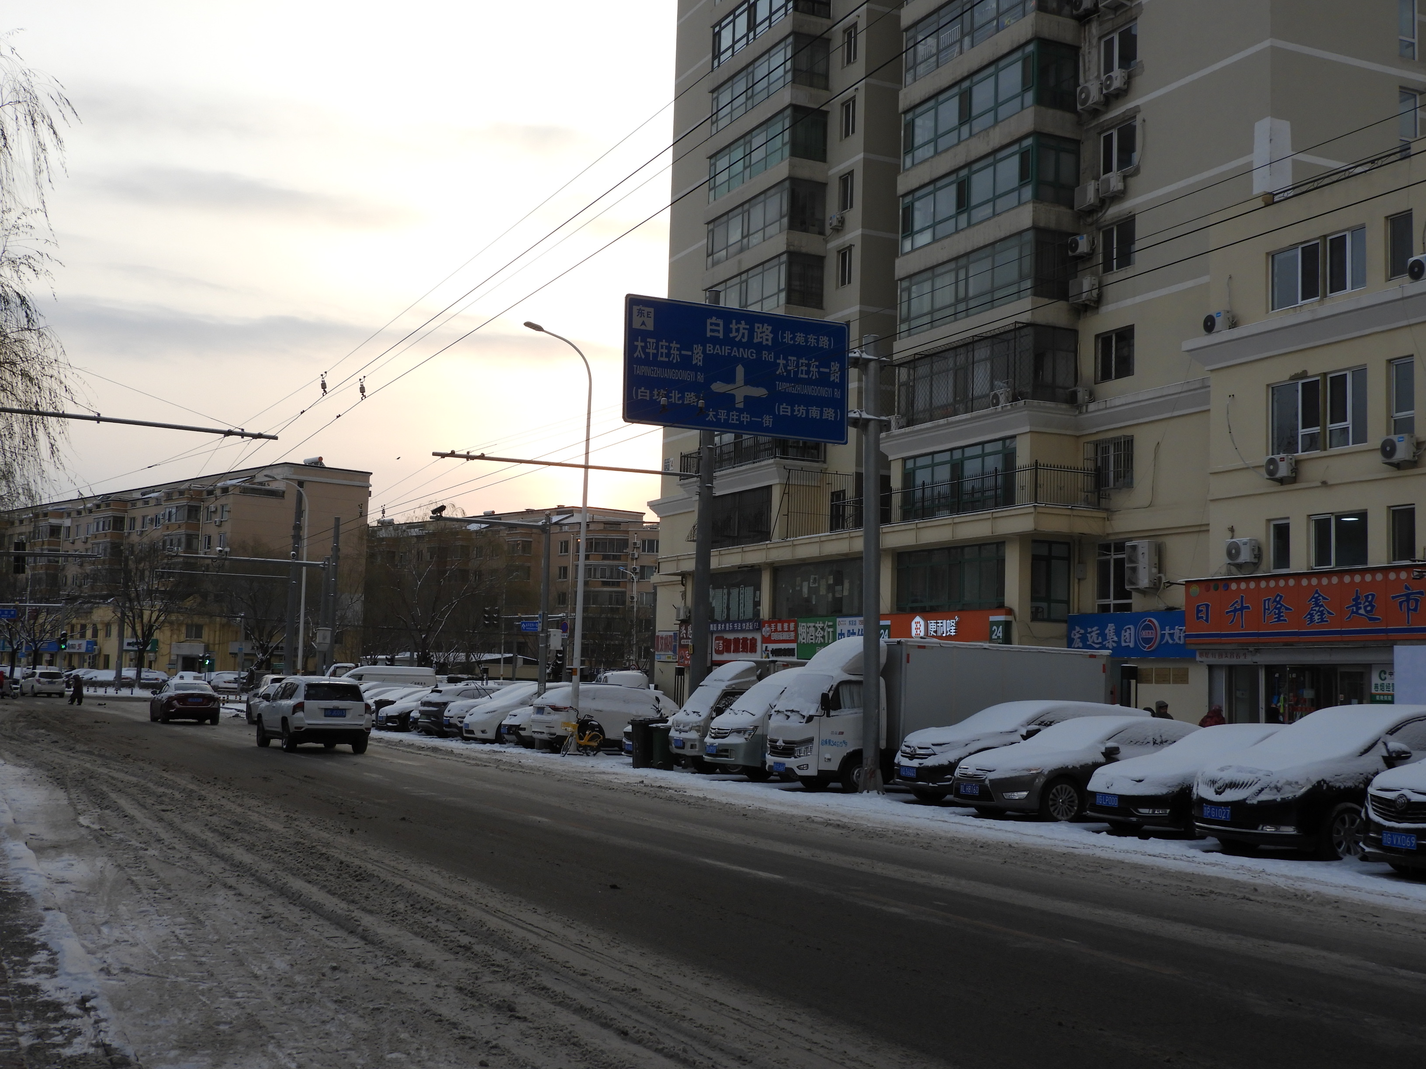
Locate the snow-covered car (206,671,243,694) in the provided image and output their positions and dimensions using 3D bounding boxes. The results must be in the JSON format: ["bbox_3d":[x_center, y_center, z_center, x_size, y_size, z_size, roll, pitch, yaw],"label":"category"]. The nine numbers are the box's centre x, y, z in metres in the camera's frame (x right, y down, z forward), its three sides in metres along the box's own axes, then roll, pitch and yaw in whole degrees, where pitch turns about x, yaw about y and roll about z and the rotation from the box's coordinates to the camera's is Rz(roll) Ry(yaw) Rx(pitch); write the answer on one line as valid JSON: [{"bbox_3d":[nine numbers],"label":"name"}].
[{"bbox_3d":[-32.867,10.034,111.491,1.820,1.520,4.600,4,-6,-25],"label":"snow-covered car"}]

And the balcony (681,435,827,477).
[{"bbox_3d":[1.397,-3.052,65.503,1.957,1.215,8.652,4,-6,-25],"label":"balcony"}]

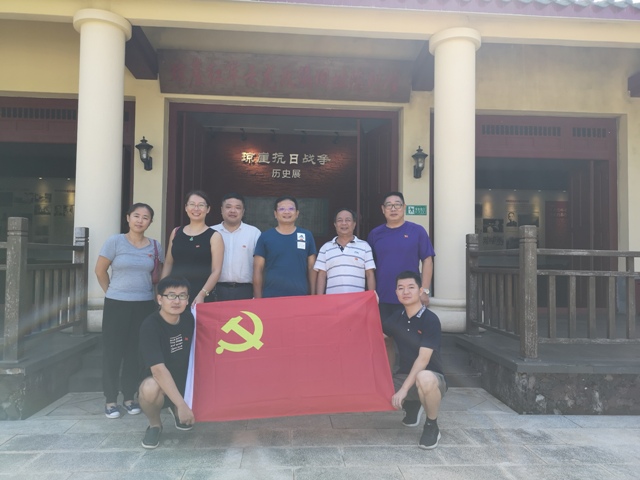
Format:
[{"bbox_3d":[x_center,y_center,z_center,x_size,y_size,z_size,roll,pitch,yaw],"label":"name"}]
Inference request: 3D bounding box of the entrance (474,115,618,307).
[{"bbox_3d":[3.073,-0.422,7.553,2.957,3.037,0.270,1,-2,-4],"label":"entrance"}]

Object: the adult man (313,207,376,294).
[{"bbox_3d":[0.207,0.539,4.210,0.500,1.606,0.300,1,-2,2],"label":"adult man"}]

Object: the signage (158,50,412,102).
[{"bbox_3d":[-0.466,-2.381,7.300,3.660,0.590,0.080,0,20,-4],"label":"signage"}]

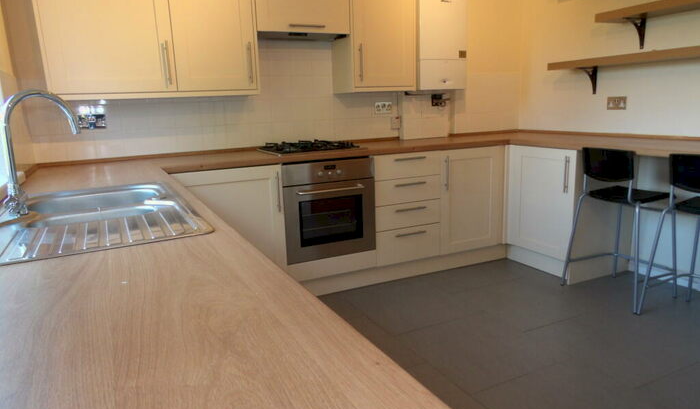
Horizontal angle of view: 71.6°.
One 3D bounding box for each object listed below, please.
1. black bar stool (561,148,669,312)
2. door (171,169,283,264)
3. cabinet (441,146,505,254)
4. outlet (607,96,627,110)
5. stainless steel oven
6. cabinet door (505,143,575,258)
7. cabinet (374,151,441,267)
[{"bbox_3d":[1.624,0.103,2.868,0.440,0.878,0.530,-7,13,-23],"label":"black bar stool"},{"bbox_3d":[-0.647,0.165,2.694,0.597,0.728,0.025,-8,13,-25],"label":"door"},{"bbox_3d":[0.744,-0.076,3.662,0.553,0.721,0.570,-7,12,-24],"label":"cabinet"},{"bbox_3d":[1.813,-0.690,3.305,0.012,0.086,0.144,-7,13,-24],"label":"outlet"},{"bbox_3d":[-0.218,-0.011,3.163,0.593,0.598,0.550,-7,13,-24],"label":"stainless steel oven"},{"bbox_3d":[1.285,-0.020,3.284,0.024,0.721,0.566,-7,12,-24],"label":"cabinet door"},{"bbox_3d":[0.269,-0.017,3.419,0.500,0.731,0.560,-7,13,-24],"label":"cabinet"}]

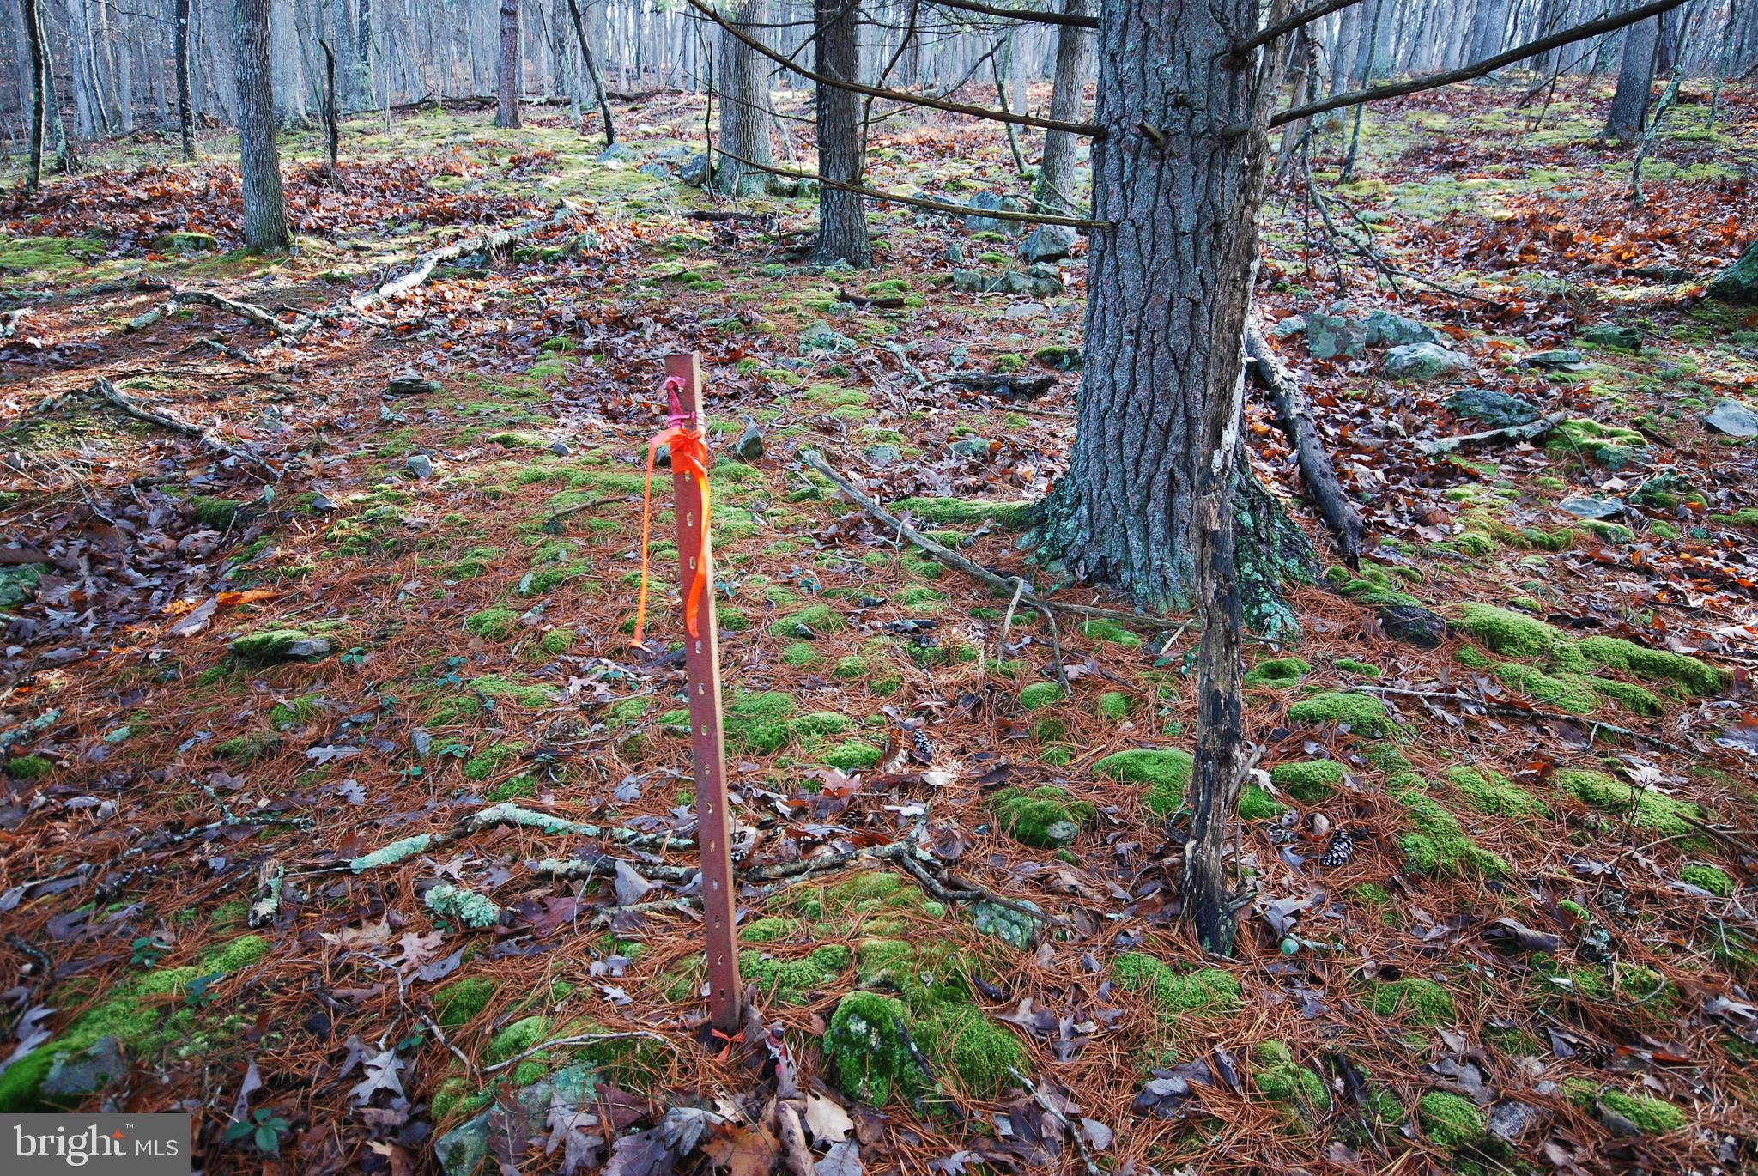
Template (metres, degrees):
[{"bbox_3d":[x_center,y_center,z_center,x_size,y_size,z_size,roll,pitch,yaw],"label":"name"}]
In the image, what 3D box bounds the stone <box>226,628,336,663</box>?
[{"bbox_3d":[-1.832,0.157,3.280,0.310,0.075,0.150,-6,13,-29],"label":"stone"}]

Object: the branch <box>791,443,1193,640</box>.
[{"bbox_3d":[0.211,-0.192,3.685,0.288,0.090,1.921,-23,35,-33],"label":"branch"}]

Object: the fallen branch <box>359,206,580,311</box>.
[{"bbox_3d":[-3.138,-2.860,8.825,0.563,0.261,3.865,1,29,8],"label":"fallen branch"}]

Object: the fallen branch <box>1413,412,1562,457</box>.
[{"bbox_3d":[2.626,-0.663,4.607,0.720,0.085,0.100,-12,15,-11],"label":"fallen branch"}]

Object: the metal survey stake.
[{"bbox_3d":[-0.299,0.213,1.873,0.052,1.210,0.038,0,12,10],"label":"metal survey stake"}]

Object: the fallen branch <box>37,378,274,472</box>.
[{"bbox_3d":[-3.038,-0.642,4.441,1.718,0.135,0.321,21,33,33],"label":"fallen branch"}]

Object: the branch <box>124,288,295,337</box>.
[{"bbox_3d":[-4.243,-1.779,6.967,1.194,0.220,0.385,2,28,10],"label":"branch"}]

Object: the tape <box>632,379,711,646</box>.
[{"bbox_3d":[-0.344,-0.124,1.785,0.125,0.445,0.065,2,11,10],"label":"tape"}]

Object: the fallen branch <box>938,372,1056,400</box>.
[{"bbox_3d":[0.561,-1.000,5.173,0.562,0.110,0.165,4,29,19],"label":"fallen branch"}]

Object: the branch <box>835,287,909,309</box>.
[{"bbox_3d":[-0.049,-1.807,6.785,0.450,0.075,0.081,10,31,23],"label":"branch"}]

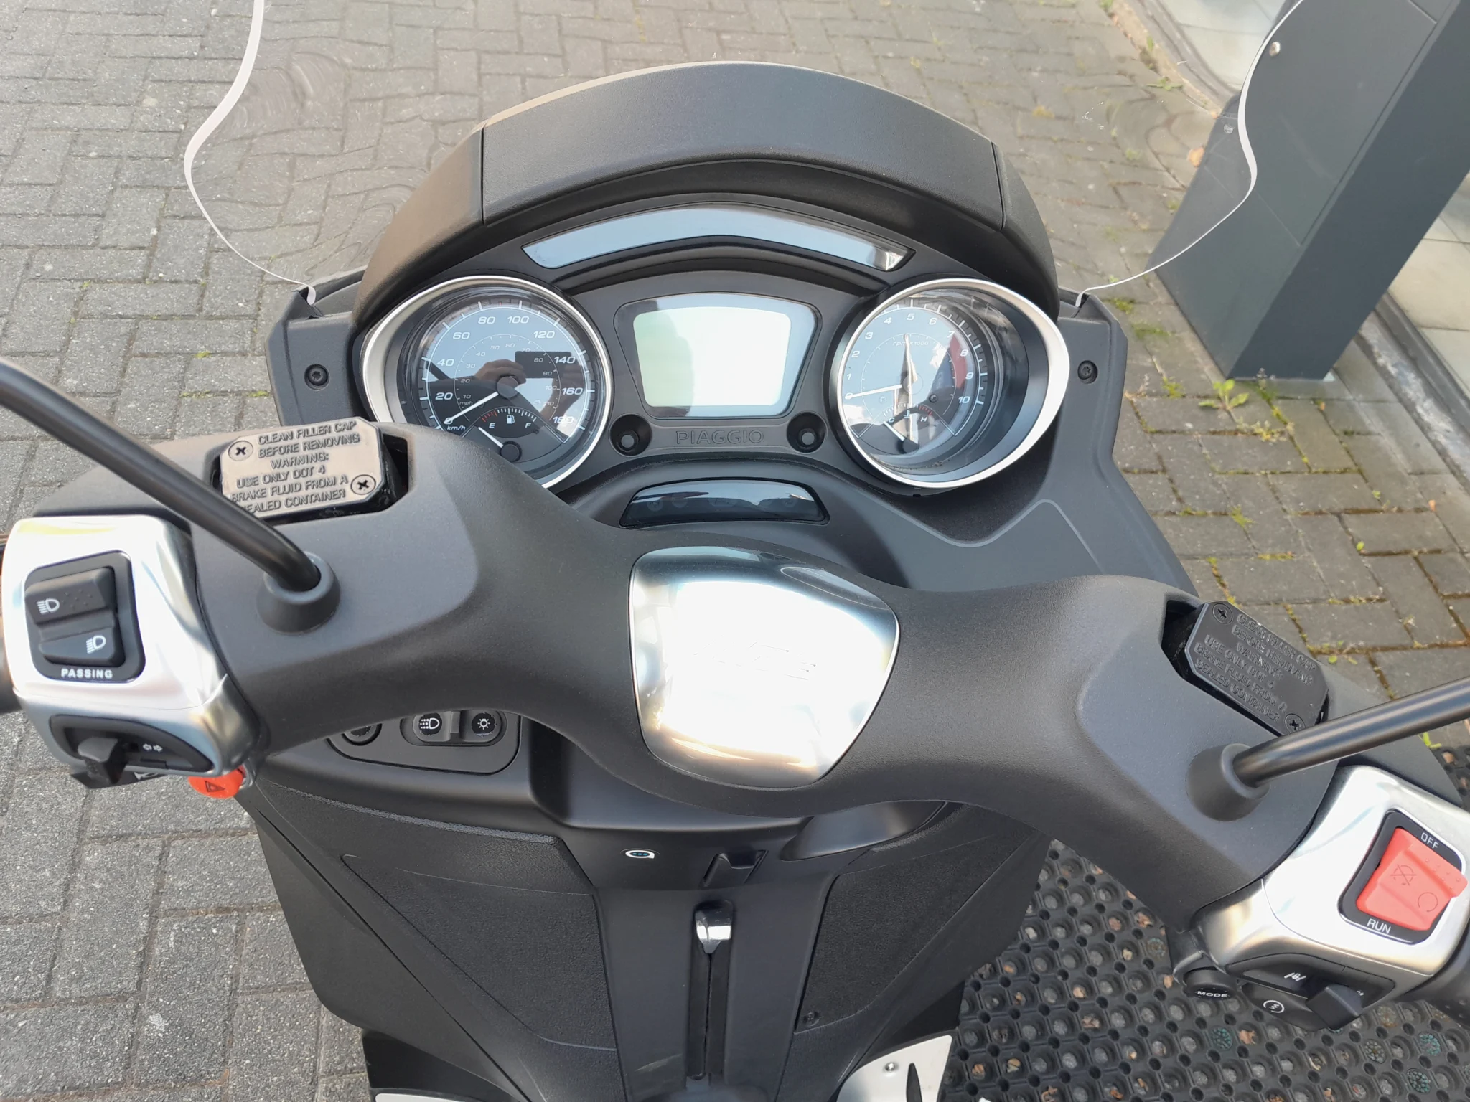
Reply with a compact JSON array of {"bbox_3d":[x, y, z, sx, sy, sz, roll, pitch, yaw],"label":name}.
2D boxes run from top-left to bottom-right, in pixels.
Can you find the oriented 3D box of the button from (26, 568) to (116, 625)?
[{"bbox_3d":[-0.216,0.015,0.360,0.025,0.008,0.014,-13,86,-15],"label":"button"}]

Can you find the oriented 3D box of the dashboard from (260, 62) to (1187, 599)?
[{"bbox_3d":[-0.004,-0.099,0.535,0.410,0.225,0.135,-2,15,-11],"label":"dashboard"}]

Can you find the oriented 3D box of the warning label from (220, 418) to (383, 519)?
[{"bbox_3d":[-0.156,-0.028,0.401,0.055,0.006,0.037,-11,60,-9],"label":"warning label"}]

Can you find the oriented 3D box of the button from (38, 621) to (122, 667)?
[{"bbox_3d":[-0.213,0.031,0.359,0.024,0.007,0.011,-13,86,-15],"label":"button"}]

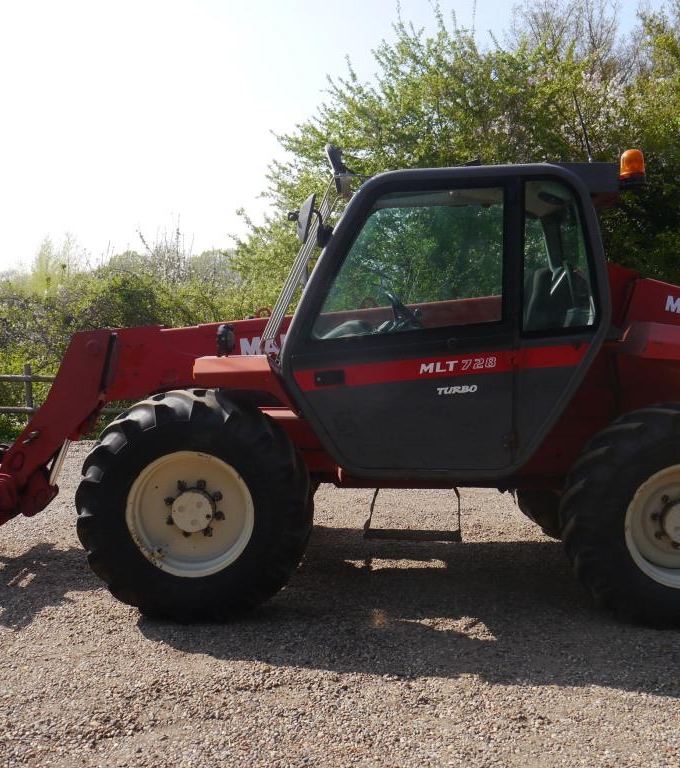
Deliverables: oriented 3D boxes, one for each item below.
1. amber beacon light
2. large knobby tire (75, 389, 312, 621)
[{"bbox_3d":[1.677,-1.230,4.750,0.152,0.235,0.152,0,2,2],"label":"amber beacon light"},{"bbox_3d":[-0.770,0.638,4.490,1.230,1.210,0.430,0,2,2],"label":"large knobby tire"}]

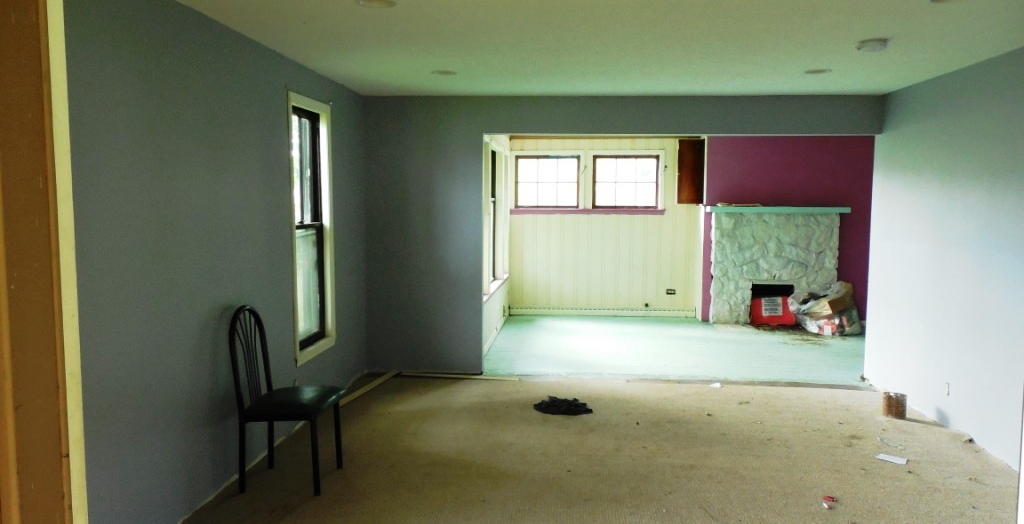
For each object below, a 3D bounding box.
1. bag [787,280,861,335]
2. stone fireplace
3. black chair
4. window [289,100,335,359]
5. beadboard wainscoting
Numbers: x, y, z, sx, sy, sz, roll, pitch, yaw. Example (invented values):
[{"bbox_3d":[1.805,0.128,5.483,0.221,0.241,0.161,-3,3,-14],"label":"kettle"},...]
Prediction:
[{"bbox_3d":[3.618,0.510,8.619,0.806,0.585,0.537,1,5,3],"label":"bag"},{"bbox_3d":[3.193,0.052,8.992,1.659,1.425,0.284,1,5,3],"label":"stone fireplace"},{"bbox_3d":[-1.204,0.720,4.034,0.537,0.975,0.442,1,5,3],"label":"black chair"},{"bbox_3d":[-1.380,-0.241,5.164,0.087,1.778,0.869,1,5,3],"label":"window"},{"bbox_3d":[1.158,-0.439,9.431,2.402,2.307,0.055,1,5,3],"label":"beadboard wainscoting"}]

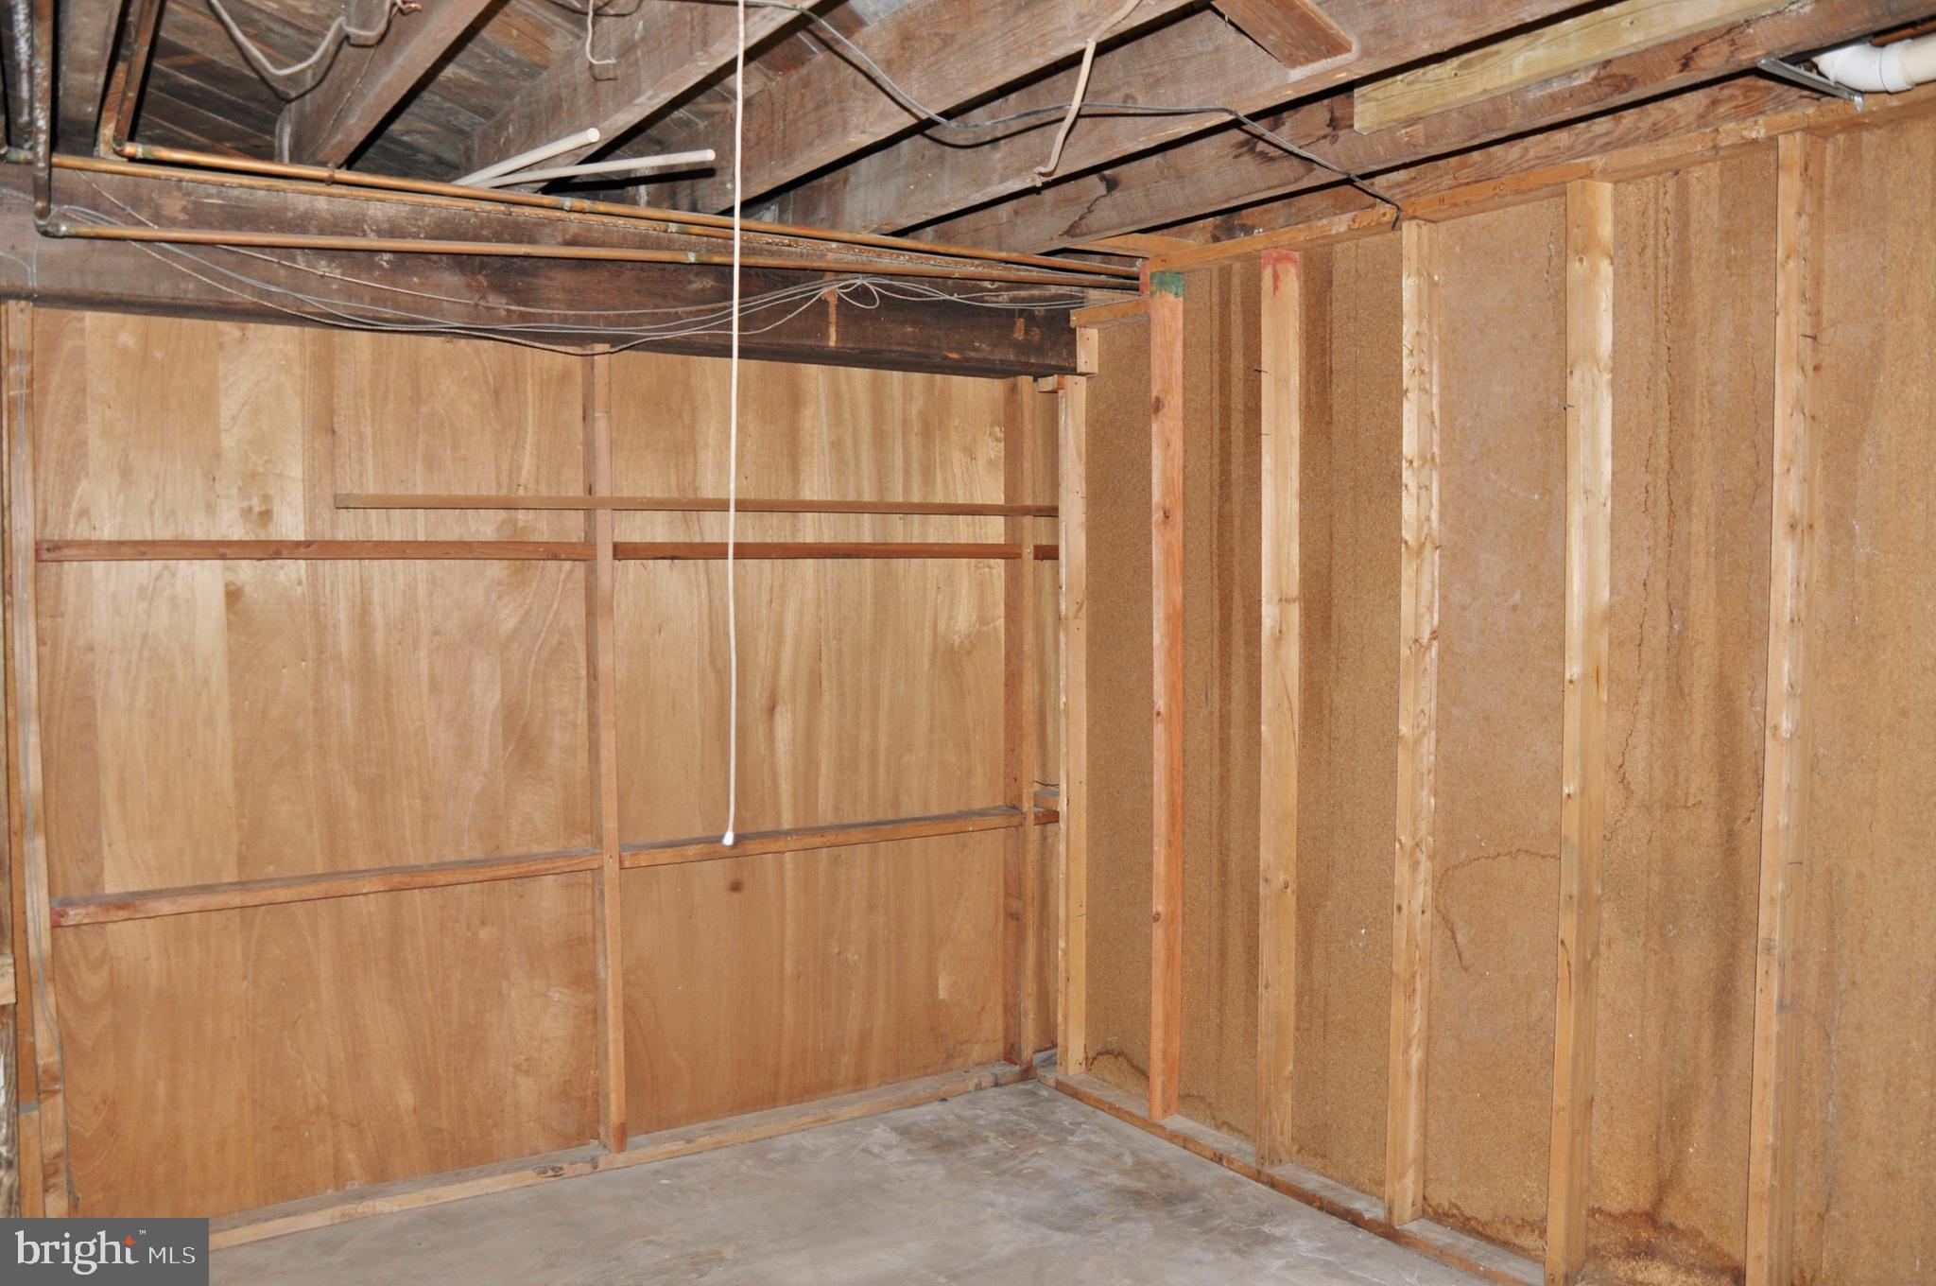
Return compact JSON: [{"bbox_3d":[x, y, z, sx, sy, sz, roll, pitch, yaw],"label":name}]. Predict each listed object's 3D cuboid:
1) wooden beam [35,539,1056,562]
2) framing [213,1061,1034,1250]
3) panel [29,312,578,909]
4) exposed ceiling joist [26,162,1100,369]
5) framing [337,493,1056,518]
[{"bbox_3d":[-0.857,-0.229,3.659,2.507,0.045,0.085,-2,4,-29],"label":"wooden beam"},{"bbox_3d":[-0.845,1.380,3.994,2.409,0.038,0.093,-2,4,-29],"label":"framing"},{"bbox_3d":[-1.470,-0.088,3.394,1.183,1.270,0.018,-2,4,-29],"label":"panel"},{"bbox_3d":[-0.872,-0.853,3.481,2.580,0.255,0.230,-2,4,-29],"label":"exposed ceiling joist"},{"bbox_3d":[-0.585,-0.352,3.738,1.927,0.034,0.030,-2,4,-29],"label":"framing"}]

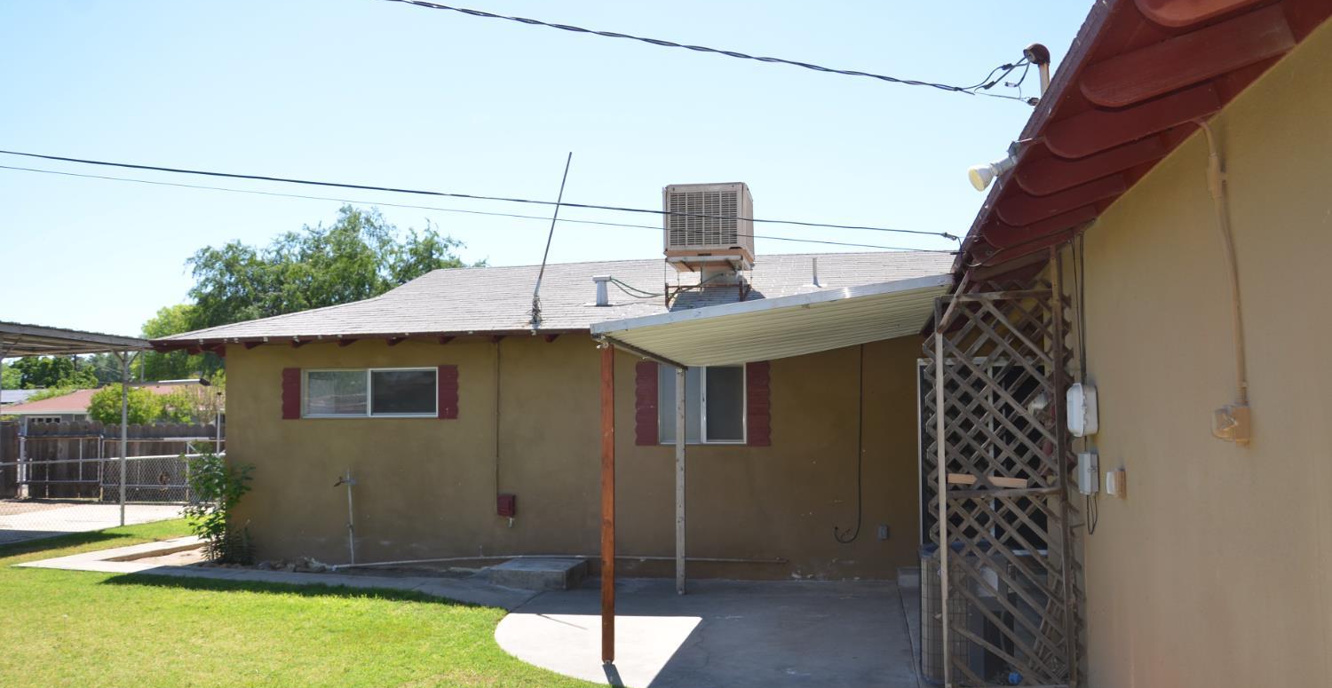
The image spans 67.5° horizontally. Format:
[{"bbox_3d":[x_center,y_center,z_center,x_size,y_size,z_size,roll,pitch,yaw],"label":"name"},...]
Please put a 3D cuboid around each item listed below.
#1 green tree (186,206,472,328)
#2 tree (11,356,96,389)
[{"bbox_3d":[-9.860,0.027,28.967,8.242,8.227,7.842,-1,-5,11],"label":"green tree"},{"bbox_3d":[-32.485,3.438,52.710,4.289,5.681,4.289,-1,-5,11],"label":"tree"}]

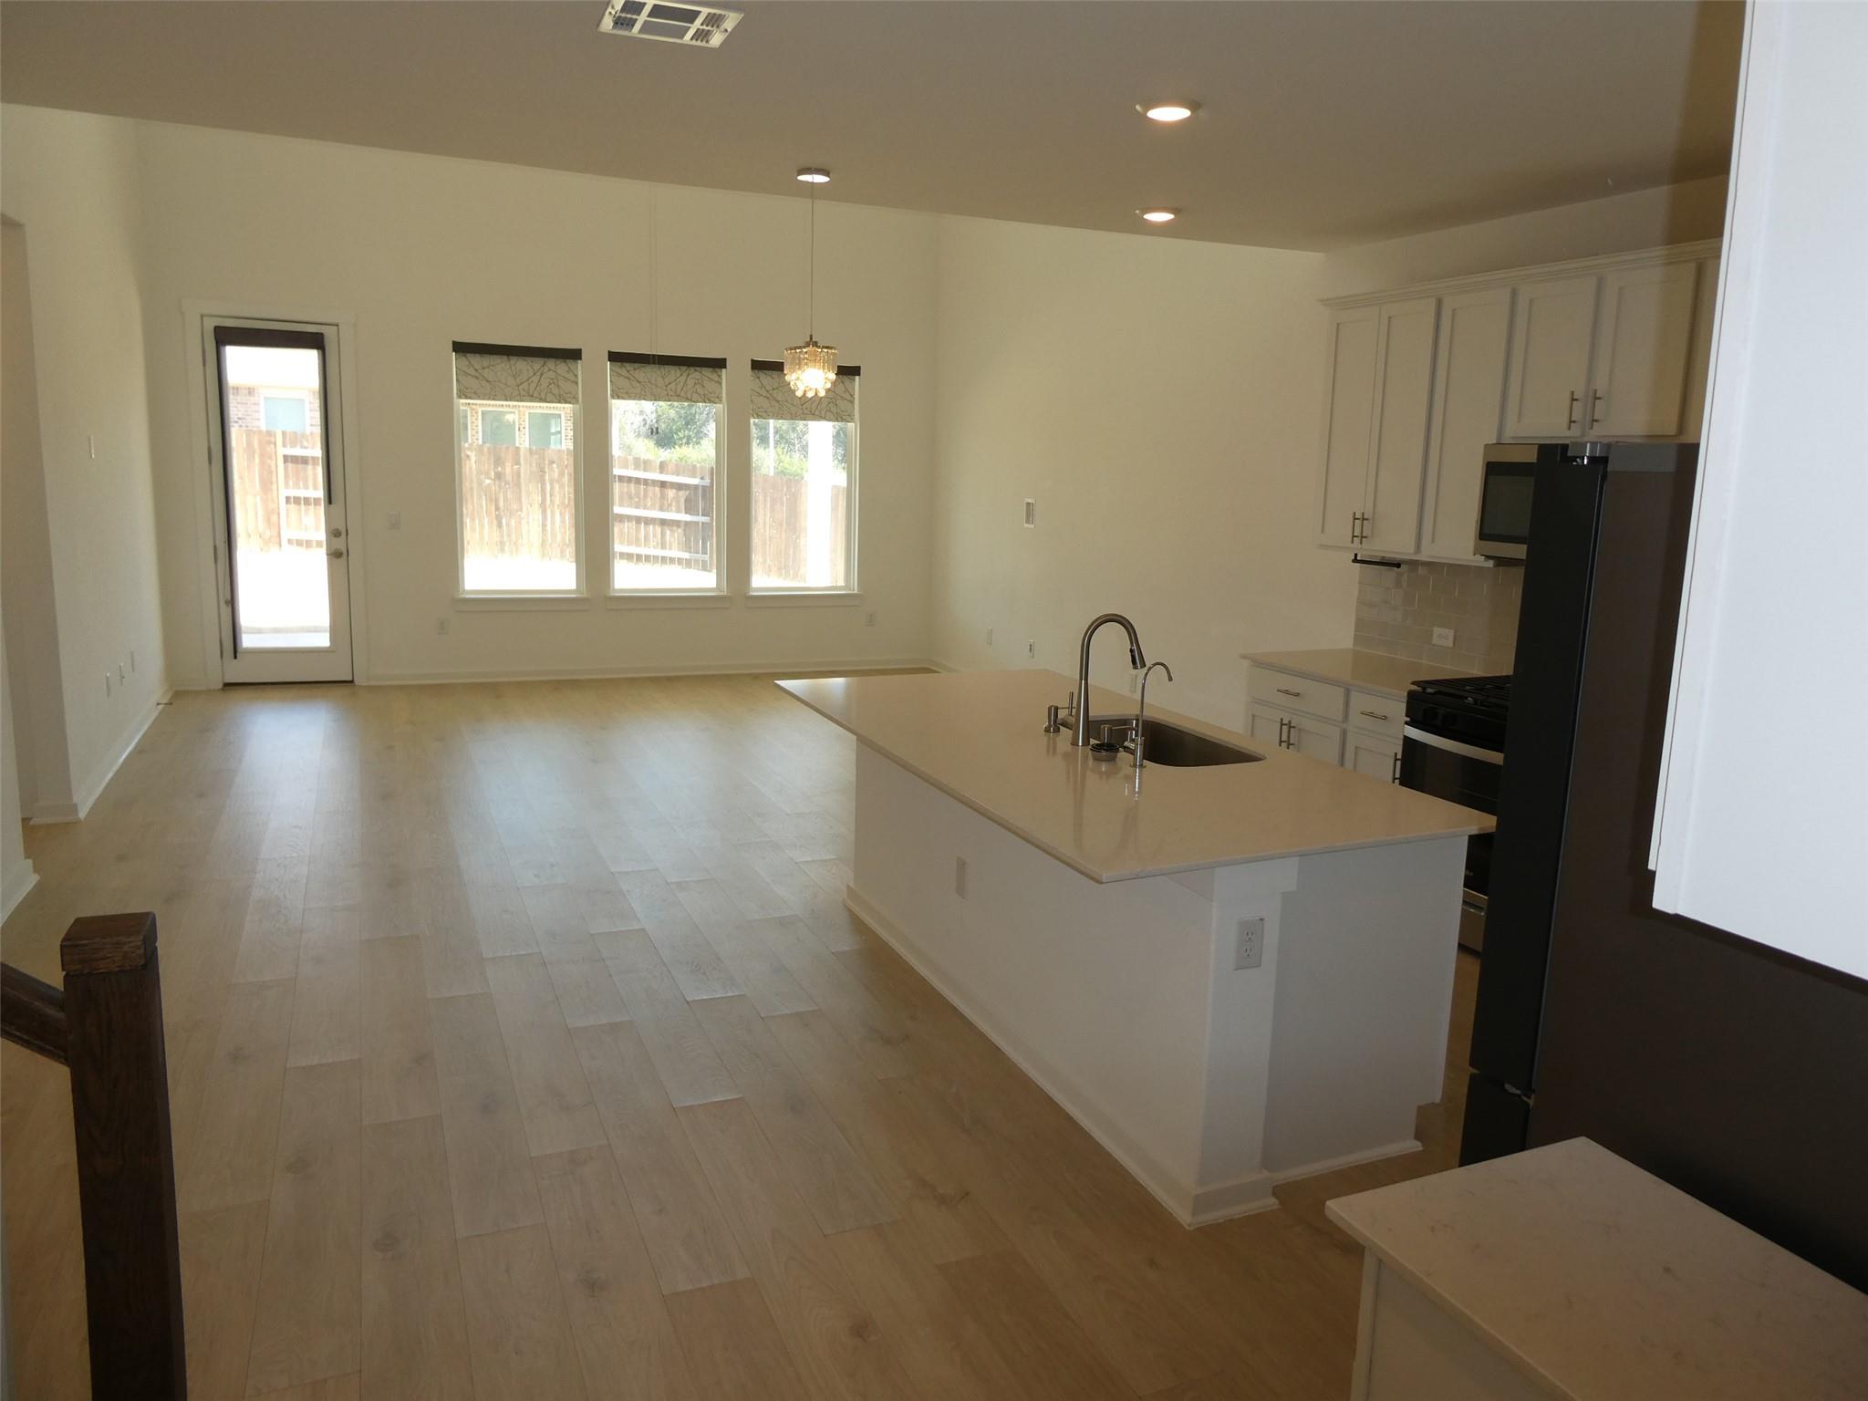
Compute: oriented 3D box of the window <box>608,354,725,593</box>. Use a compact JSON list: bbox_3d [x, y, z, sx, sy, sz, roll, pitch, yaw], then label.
[{"bbox_3d":[-2.053,-1.734,10.047,0.901,1.819,0.120,-3,11,-23],"label":"window"}]

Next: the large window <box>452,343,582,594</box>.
[{"bbox_3d":[-3.059,-1.687,9.616,0.904,1.819,0.120,-3,11,-23],"label":"large window"}]

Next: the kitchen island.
[{"bbox_3d":[0.412,0.548,4.122,1.180,0.890,2.445,-3,11,-23],"label":"kitchen island"}]

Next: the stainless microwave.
[{"bbox_3d":[2.437,-0.723,4.731,0.395,0.443,0.757,-3,11,-23],"label":"stainless microwave"}]

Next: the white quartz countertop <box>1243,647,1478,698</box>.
[{"bbox_3d":[1.931,-0.129,5.641,0.660,0.032,1.045,-3,11,-23],"label":"white quartz countertop"}]

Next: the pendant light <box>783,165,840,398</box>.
[{"bbox_3d":[-0.460,-1.559,4.880,0.200,0.816,0.200,2,10,0],"label":"pendant light"}]

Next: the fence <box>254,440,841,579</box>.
[{"bbox_3d":[-6.059,-3.137,21.686,9.600,2.050,0.200,-3,11,-23],"label":"fence"}]

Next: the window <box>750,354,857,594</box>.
[{"bbox_3d":[-1.048,-1.782,10.477,0.917,1.819,0.120,-3,11,-23],"label":"window"}]

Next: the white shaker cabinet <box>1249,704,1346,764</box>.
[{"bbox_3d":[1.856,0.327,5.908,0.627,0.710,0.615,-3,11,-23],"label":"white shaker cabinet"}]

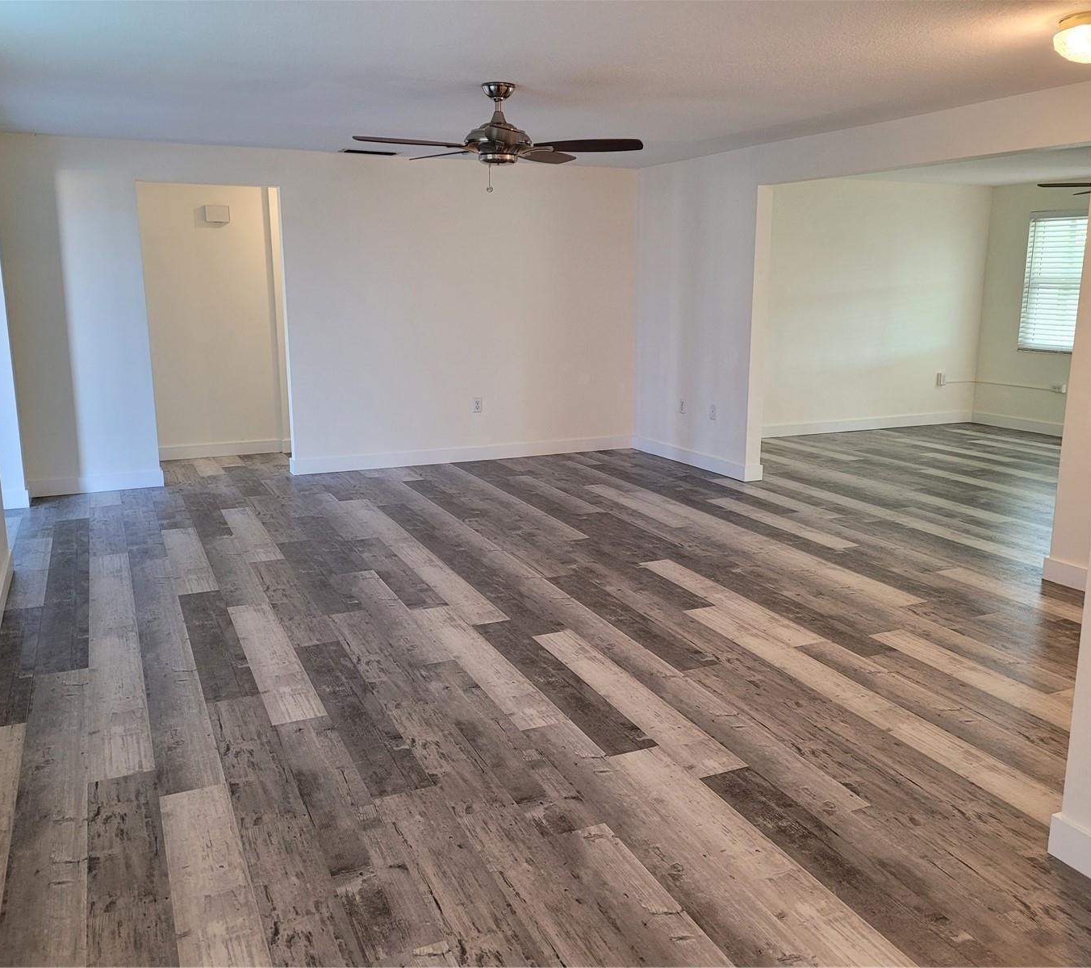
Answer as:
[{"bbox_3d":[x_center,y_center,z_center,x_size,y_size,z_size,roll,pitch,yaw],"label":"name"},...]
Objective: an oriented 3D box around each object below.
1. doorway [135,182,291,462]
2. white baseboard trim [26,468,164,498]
[{"bbox_3d":[-2.276,-1.025,6.763,0.915,2.030,0.130,-5,13,-24],"label":"doorway"},{"bbox_3d":[-3.022,-0.012,6.563,0.822,0.133,0.018,-5,13,-24],"label":"white baseboard trim"}]

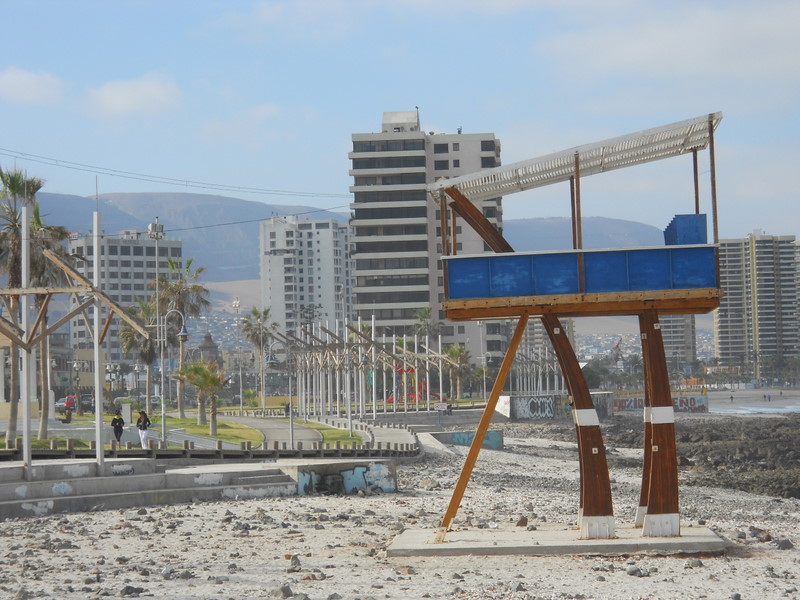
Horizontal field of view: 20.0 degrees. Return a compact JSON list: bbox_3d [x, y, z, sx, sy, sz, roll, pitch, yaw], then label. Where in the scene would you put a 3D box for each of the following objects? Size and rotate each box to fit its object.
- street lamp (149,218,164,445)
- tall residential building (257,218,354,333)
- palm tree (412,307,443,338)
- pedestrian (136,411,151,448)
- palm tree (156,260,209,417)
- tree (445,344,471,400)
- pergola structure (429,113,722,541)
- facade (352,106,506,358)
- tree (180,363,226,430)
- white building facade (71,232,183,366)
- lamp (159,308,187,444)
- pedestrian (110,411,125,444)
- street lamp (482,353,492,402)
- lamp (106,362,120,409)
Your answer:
[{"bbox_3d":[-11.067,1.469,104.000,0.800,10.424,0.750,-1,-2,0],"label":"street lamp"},{"bbox_3d":[-27.743,1.632,672.000,23.000,52.500,23.000,-2,-2,12],"label":"tall residential building"},{"bbox_3d":[3.709,7.087,300.000,4.100,12.400,4.100,-1,-2,0],"label":"palm tree"},{"bbox_3d":[-10.860,5.532,96.000,0.560,1.670,0.420,-2,-2,14],"label":"pedestrian"},{"bbox_3d":[-16.920,2.931,177.000,4.220,12.661,4.220,-1,-2,0],"label":"palm tree"},{"bbox_3d":[7.515,9.410,296.000,3.400,7.319,3.400,-1,-2,0],"label":"tree"},{"bbox_3d":[4.409,0.838,56.329,6.897,10.074,6.200,-2,-2,4],"label":"pergola structure"},{"bbox_3d":[4.566,-7.388,376.000,24.000,46.000,20.000,-2,-2,5],"label":"facade"},{"bbox_3d":[-11.685,5.798,134.000,2.700,4.250,2.700,-1,-2,0],"label":"tree"},{"bbox_3d":[-67.219,3.798,555.000,21.000,41.000,18.000,0,-3,-38],"label":"white building facade"},{"bbox_3d":[-10.001,3.466,100.000,1.400,6.100,0.650,-1,-2,0],"label":"lamp"},{"bbox_3d":[-12.460,5.718,100.000,0.560,1.660,0.400,-2,-2,3],"label":"pedestrian"},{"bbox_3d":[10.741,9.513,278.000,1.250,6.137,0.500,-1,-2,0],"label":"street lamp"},{"bbox_3d":[-36.306,10.898,287.000,1.600,5.829,1.200,-1,-2,0],"label":"lamp"}]

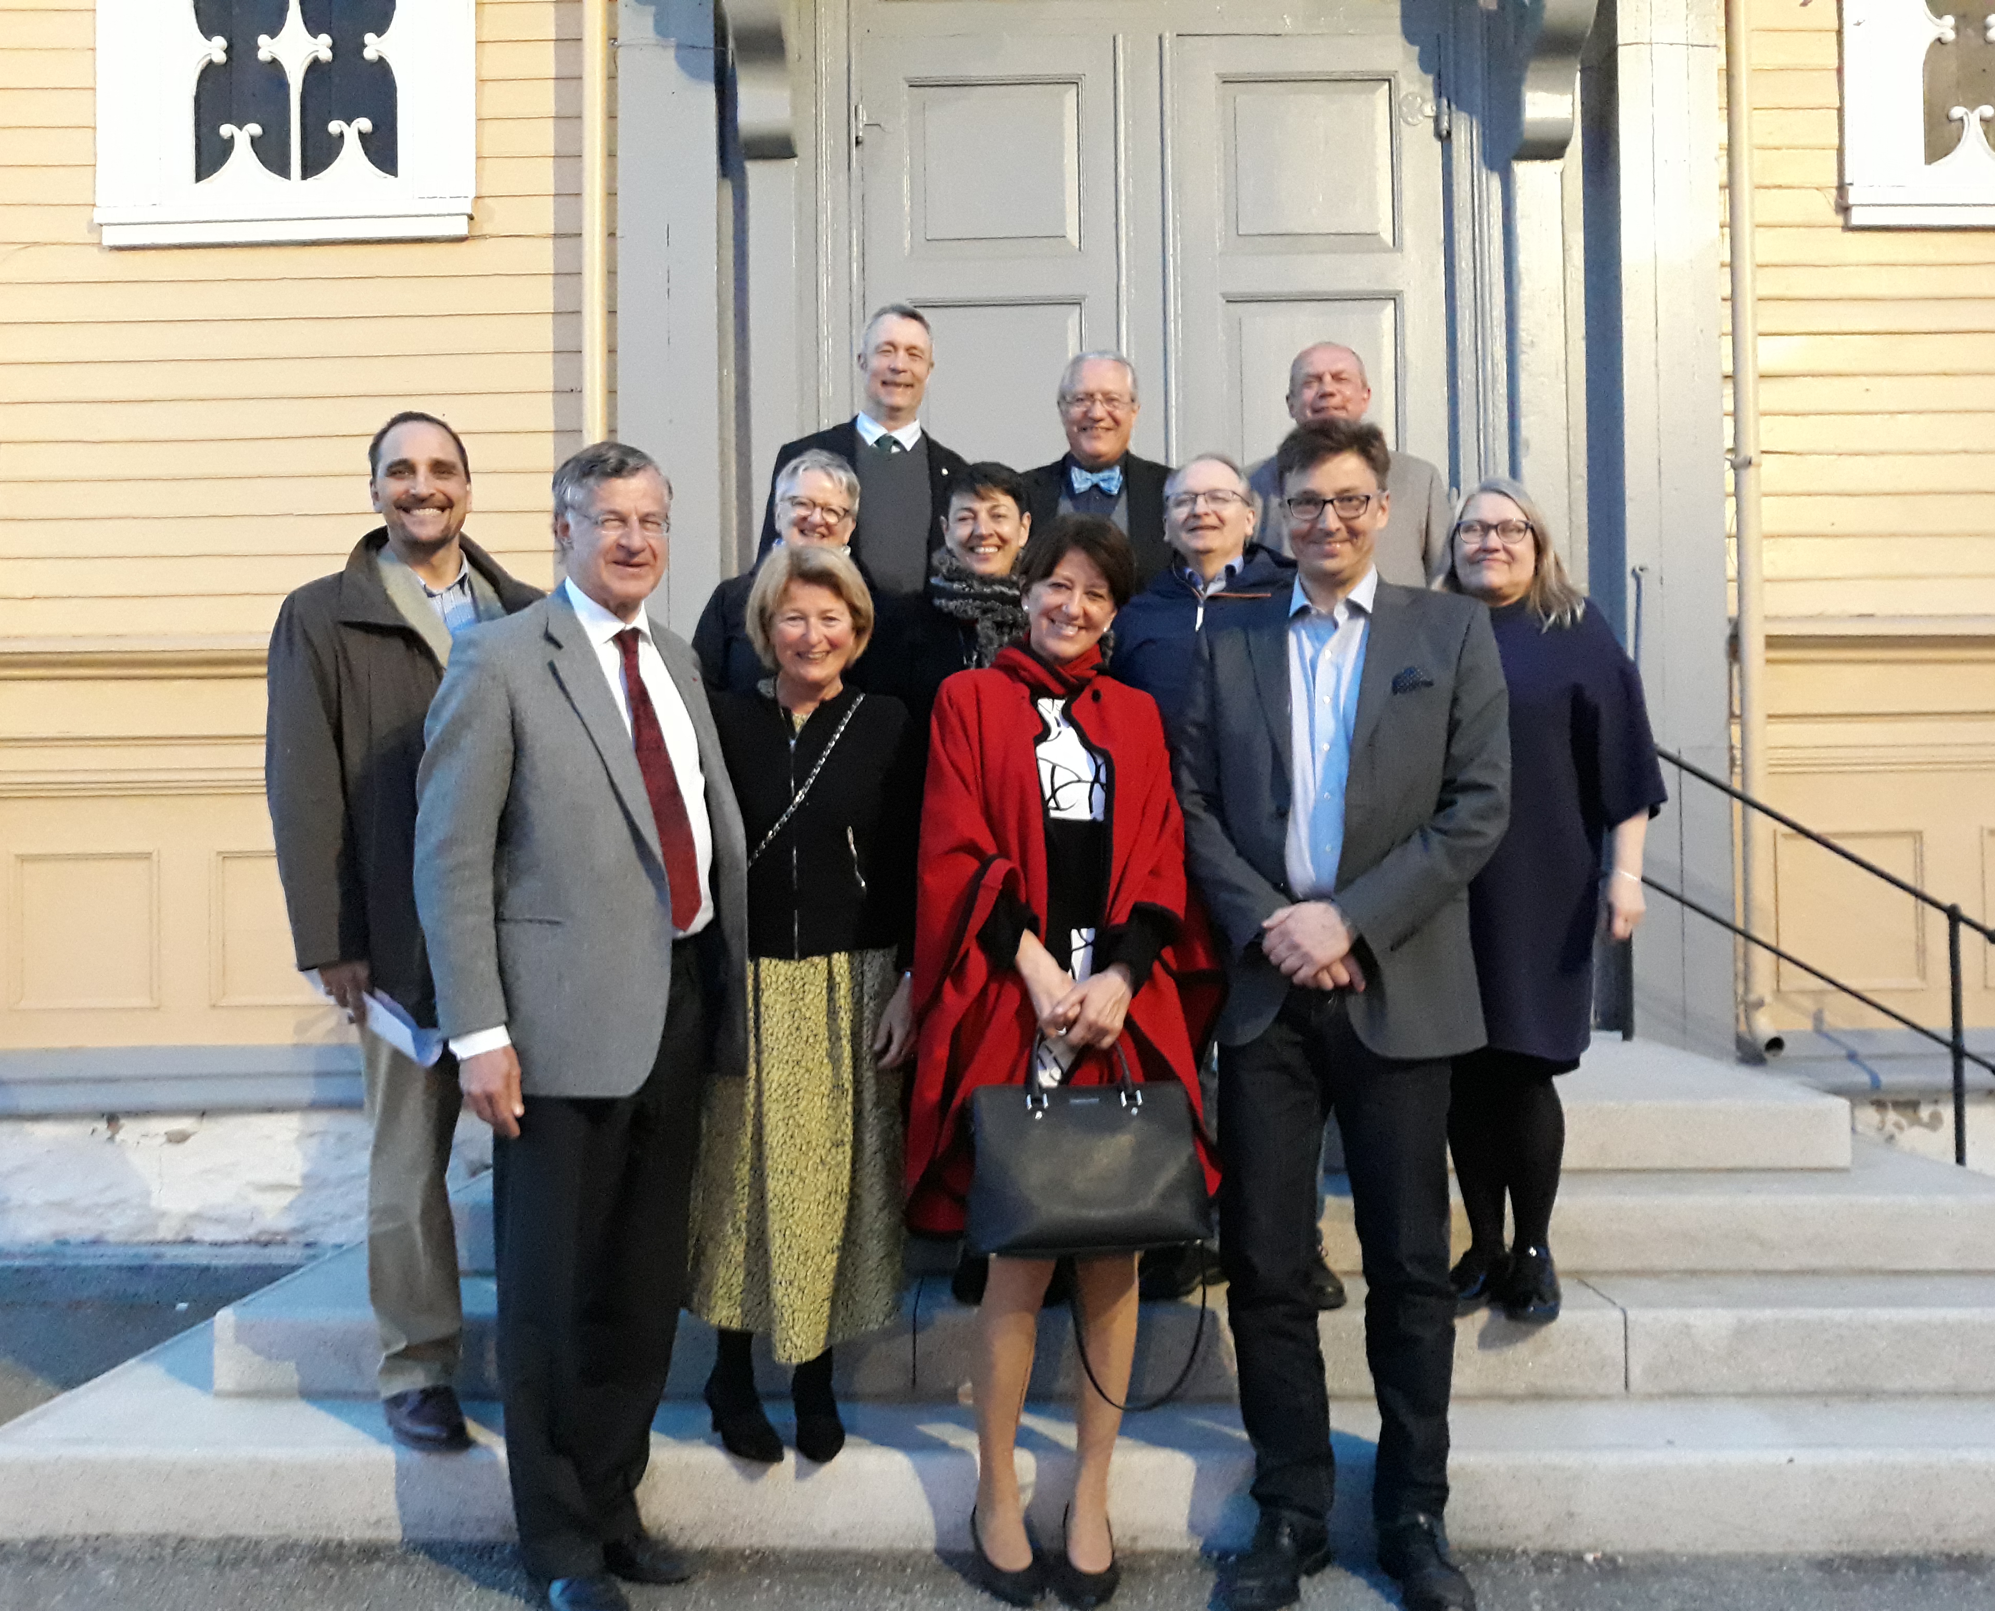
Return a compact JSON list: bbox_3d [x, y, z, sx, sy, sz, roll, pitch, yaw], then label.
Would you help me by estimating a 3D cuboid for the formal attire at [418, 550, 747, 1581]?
[{"bbox_3d":[-0.659,0.429,2.670,0.540,1.580,0.360,1,-3,-37],"label":"formal attire"}]

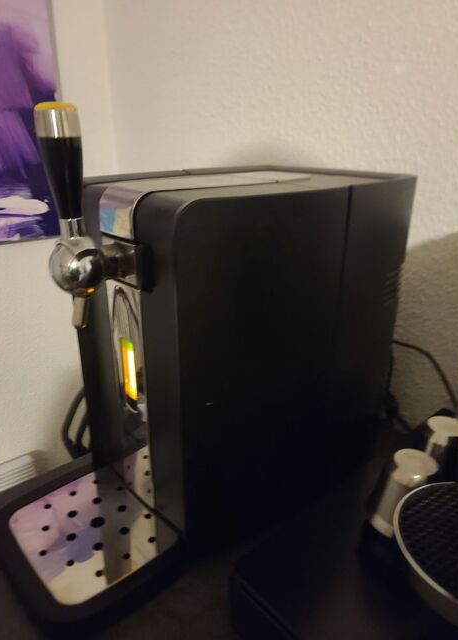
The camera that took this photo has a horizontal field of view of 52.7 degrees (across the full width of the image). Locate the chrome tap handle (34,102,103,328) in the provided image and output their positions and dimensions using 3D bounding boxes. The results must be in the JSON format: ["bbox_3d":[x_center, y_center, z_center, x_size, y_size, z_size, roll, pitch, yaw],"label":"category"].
[{"bbox_3d":[-0.137,-0.081,0.401,0.052,0.191,0.049,-18,28,-40],"label":"chrome tap handle"}]

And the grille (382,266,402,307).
[{"bbox_3d":[0.205,-0.041,0.585,0.013,0.050,0.050,17,27,36],"label":"grille"}]

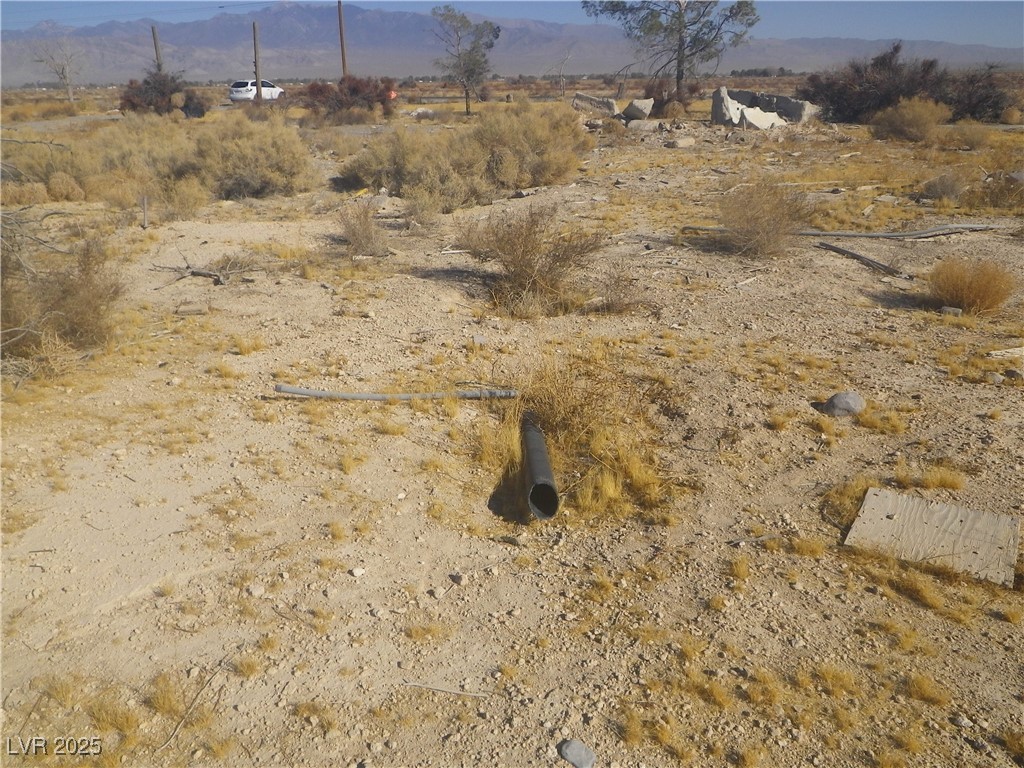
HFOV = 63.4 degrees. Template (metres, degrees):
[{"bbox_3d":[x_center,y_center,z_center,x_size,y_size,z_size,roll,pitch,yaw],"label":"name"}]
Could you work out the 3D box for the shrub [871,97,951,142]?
[{"bbox_3d":[9.818,-6.516,20.346,1.942,0.986,1.748,8,22,23],"label":"shrub"}]

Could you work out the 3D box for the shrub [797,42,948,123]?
[{"bbox_3d":[12.174,-10.033,27.570,4.746,2.469,3.796,7,22,21],"label":"shrub"}]

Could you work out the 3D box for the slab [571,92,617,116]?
[{"bbox_3d":[3.429,-11.625,34.637,1.850,0.850,0.600,4,21,13],"label":"slab"}]

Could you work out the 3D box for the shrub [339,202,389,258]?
[{"bbox_3d":[-1.398,-1.518,7.851,0.440,0.530,0.440,-4,20,-9],"label":"shrub"}]

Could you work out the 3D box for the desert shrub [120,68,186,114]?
[{"bbox_3d":[-19.107,-15.361,43.576,3.140,2.311,2.826,-9,22,-21],"label":"desert shrub"}]

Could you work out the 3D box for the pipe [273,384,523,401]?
[{"bbox_3d":[-0.597,0.036,4.293,1.255,0.095,0.055,-1,20,0],"label":"pipe"}]

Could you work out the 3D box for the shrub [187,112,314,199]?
[{"bbox_3d":[-3.943,-3.497,12.488,1.750,1.120,1.600,-7,21,-15],"label":"shrub"}]

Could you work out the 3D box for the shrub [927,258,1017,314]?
[{"bbox_3d":[3.219,-0.695,5.736,0.550,0.352,0.522,10,23,28],"label":"shrub"}]

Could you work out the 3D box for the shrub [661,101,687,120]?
[{"bbox_3d":[6.204,-10.457,31.630,0.877,0.649,0.877,3,21,10],"label":"shrub"}]

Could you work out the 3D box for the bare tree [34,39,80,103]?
[{"bbox_3d":[-45.553,-31.364,83.018,4.100,6.000,4.000,-11,22,-25],"label":"bare tree"}]

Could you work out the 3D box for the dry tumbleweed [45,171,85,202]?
[{"bbox_3d":[-6.441,-2.846,11.889,0.500,0.440,0.460,-11,23,-26],"label":"dry tumbleweed"}]

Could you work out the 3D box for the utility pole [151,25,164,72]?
[{"bbox_3d":[-21.798,-19.561,51.427,0.290,4.904,0.290,-9,22,-20],"label":"utility pole"}]

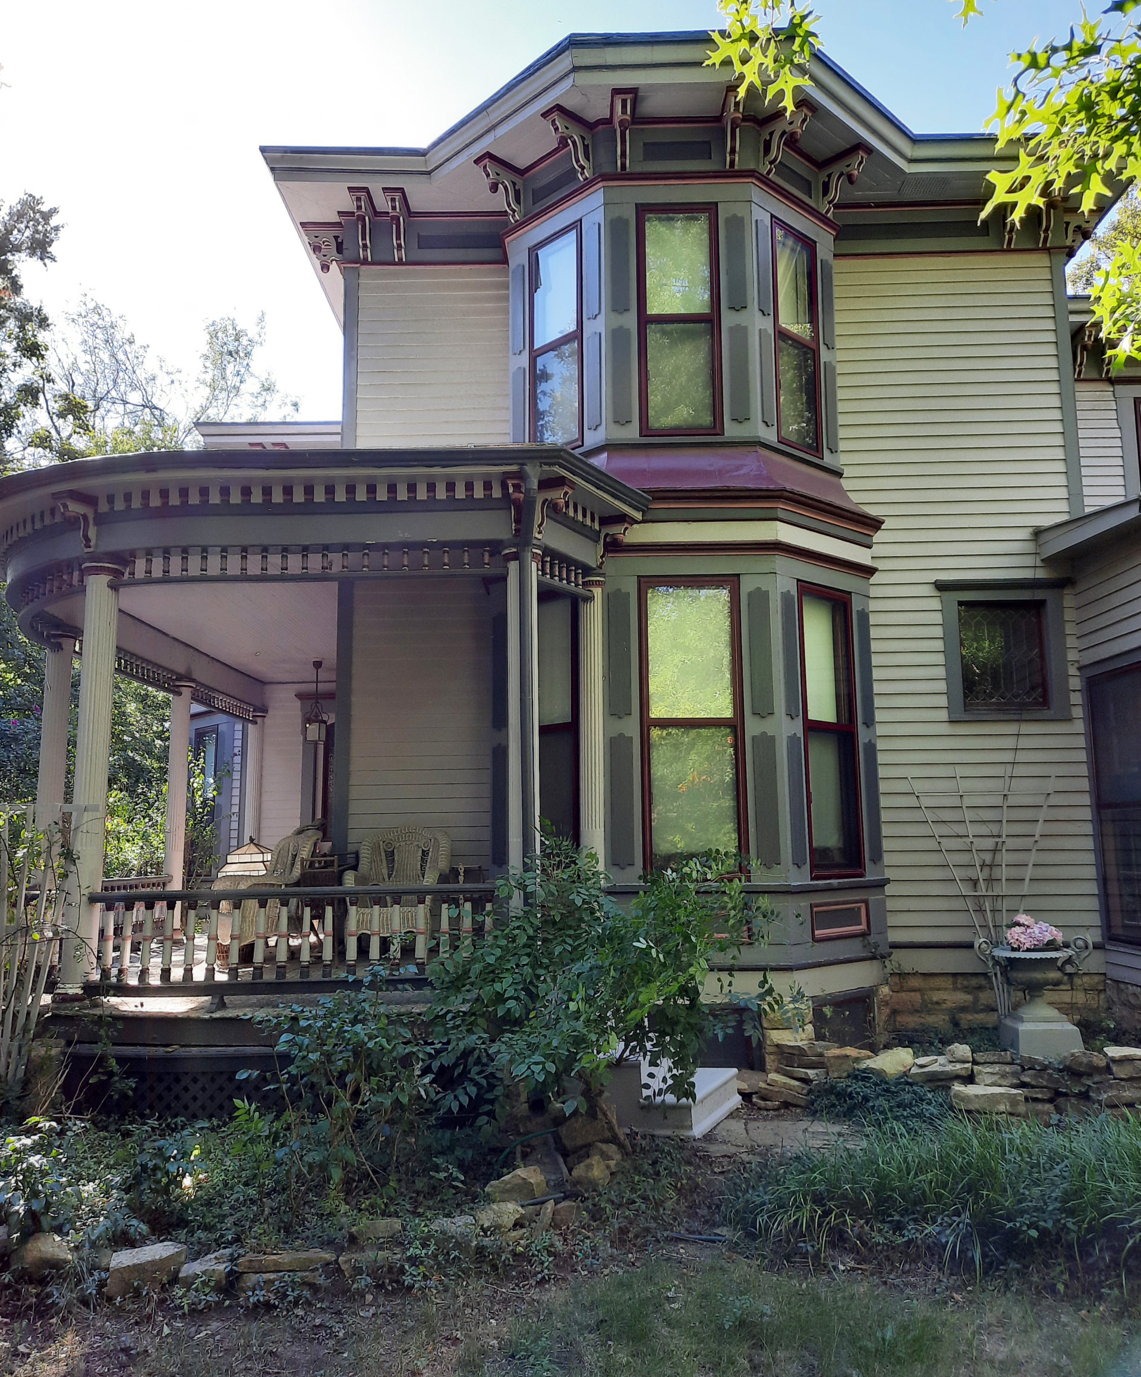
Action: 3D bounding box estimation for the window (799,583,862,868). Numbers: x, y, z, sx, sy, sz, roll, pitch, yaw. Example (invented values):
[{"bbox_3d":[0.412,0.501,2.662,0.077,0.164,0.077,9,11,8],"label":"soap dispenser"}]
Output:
[{"bbox_3d":[1.871,0.298,7.840,0.700,2.080,0.120,8,-12,-43],"label":"window"}]

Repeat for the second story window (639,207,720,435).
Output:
[{"bbox_3d":[0.838,-2.850,8.472,0.615,1.875,0.100,-1,-8,2],"label":"second story window"}]

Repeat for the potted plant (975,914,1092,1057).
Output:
[{"bbox_3d":[3.394,2.163,8.086,0.800,0.965,0.600,-1,-9,1],"label":"potted plant"}]

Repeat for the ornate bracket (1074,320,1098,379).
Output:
[{"bbox_3d":[5.745,-3.737,12.245,0.190,0.435,0.410,-1,-8,2],"label":"ornate bracket"}]

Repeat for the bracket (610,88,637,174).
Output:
[{"bbox_3d":[0.419,-4.302,8.492,0.200,0.425,0.410,-1,-8,2],"label":"bracket"}]

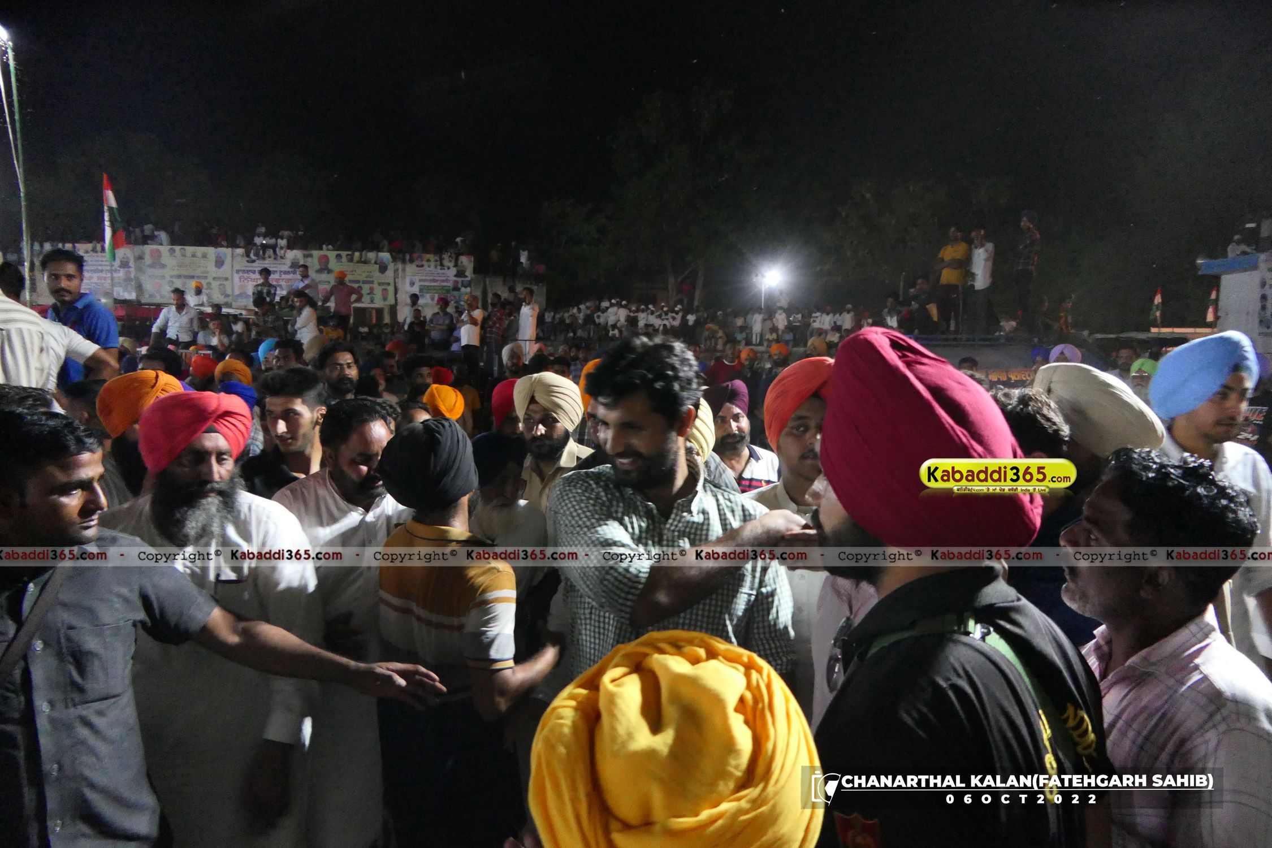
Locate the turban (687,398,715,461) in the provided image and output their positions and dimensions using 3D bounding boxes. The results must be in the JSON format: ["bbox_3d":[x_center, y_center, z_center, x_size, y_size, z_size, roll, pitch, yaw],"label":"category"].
[{"bbox_3d":[0.121,0.000,2.750,0.260,0.230,0.280,1,6,6],"label":"turban"}]

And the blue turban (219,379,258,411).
[{"bbox_3d":[-2.481,-0.174,5.300,0.290,0.210,0.250,5,8,31],"label":"blue turban"}]

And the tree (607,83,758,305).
[{"bbox_3d":[2.725,-13.249,50.000,8.900,14.000,8.500,0,7,0],"label":"tree"}]

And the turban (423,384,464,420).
[{"bbox_3d":[-1.131,-0.123,5.000,0.240,0.220,0.280,-3,8,-24],"label":"turban"}]

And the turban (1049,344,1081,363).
[{"bbox_3d":[3.292,-0.514,6.500,0.250,0.220,0.270,4,7,30],"label":"turban"}]

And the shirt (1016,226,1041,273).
[{"bbox_3d":[6.019,-2.682,13.000,0.300,0.700,0.460,-1,6,-17],"label":"shirt"}]

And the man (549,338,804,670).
[{"bbox_3d":[0.070,0.720,1.600,0.520,1.770,0.480,0,6,-3],"label":"man"}]

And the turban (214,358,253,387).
[{"bbox_3d":[-2.705,-0.351,5.700,0.245,0.200,0.280,-1,7,-14],"label":"turban"}]

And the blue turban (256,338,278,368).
[{"bbox_3d":[-3.312,-0.646,7.700,0.240,0.210,0.280,-2,8,-21],"label":"blue turban"}]

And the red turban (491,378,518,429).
[{"bbox_3d":[-0.492,-0.084,3.600,0.250,0.220,0.270,0,6,-7],"label":"red turban"}]

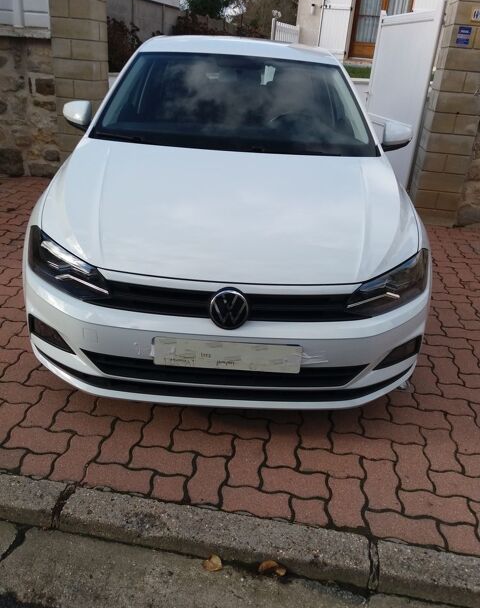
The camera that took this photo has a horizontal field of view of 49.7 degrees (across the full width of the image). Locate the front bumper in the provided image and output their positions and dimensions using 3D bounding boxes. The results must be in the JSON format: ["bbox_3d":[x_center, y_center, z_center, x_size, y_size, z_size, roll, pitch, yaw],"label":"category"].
[{"bbox_3d":[-0.048,0.098,2.030,1.680,0.470,0.480,3,27,-2],"label":"front bumper"}]

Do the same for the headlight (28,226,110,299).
[{"bbox_3d":[-0.644,-0.144,1.957,0.390,0.180,0.360,3,27,-2],"label":"headlight"}]

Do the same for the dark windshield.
[{"bbox_3d":[-0.008,-1.044,2.655,1.400,0.110,0.760,3,57,-2],"label":"dark windshield"}]

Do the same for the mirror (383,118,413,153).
[{"bbox_3d":[0.835,-0.923,2.854,0.200,0.160,0.140,3,27,-2],"label":"mirror"}]

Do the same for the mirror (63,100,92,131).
[{"bbox_3d":[-0.871,-1.015,2.797,0.200,0.160,0.140,3,27,-2],"label":"mirror"}]

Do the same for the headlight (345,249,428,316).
[{"bbox_3d":[0.573,-0.079,1.998,0.390,0.180,0.360,3,27,-2],"label":"headlight"}]

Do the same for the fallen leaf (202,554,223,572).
[{"bbox_3d":[-0.082,0.771,1.545,0.060,0.020,0.055,4,24,-2],"label":"fallen leaf"}]

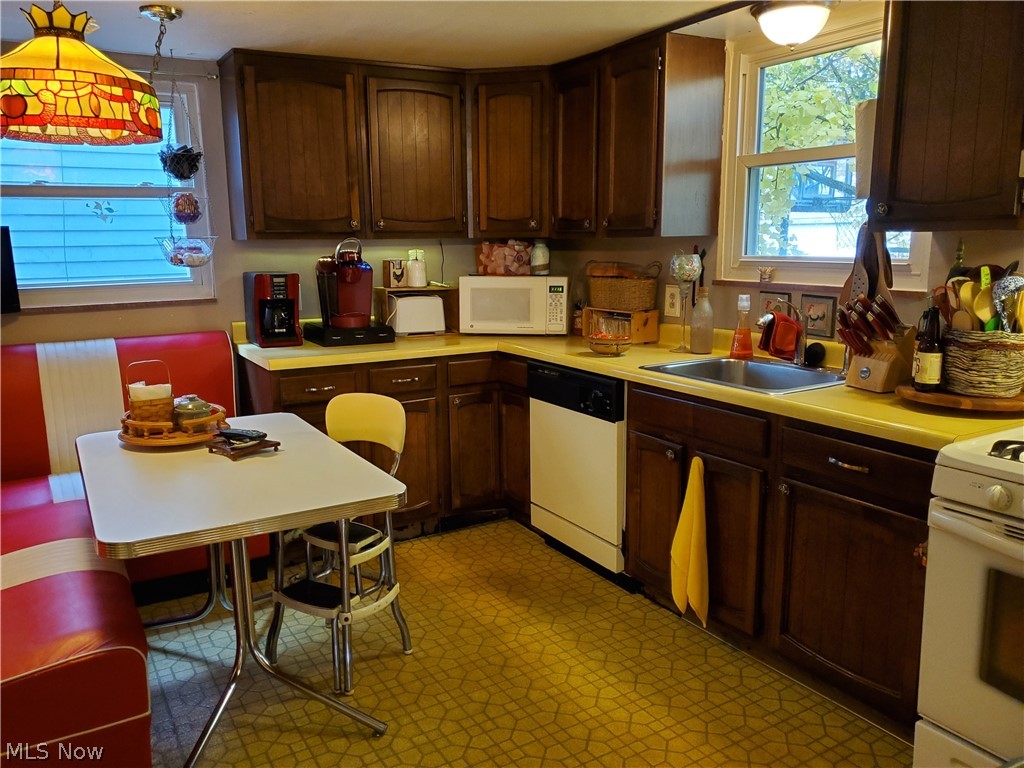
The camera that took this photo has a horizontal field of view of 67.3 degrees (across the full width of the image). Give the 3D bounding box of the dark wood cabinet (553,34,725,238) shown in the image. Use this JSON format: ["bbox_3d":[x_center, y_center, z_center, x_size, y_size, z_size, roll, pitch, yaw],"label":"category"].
[{"bbox_3d":[0.504,-1.023,3.338,0.324,0.761,0.767,-7,12,-31],"label":"dark wood cabinet"}]

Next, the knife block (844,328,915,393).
[{"bbox_3d":[1.137,-0.085,2.352,0.185,0.187,0.125,-7,12,-31],"label":"knife block"}]

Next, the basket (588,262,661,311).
[{"bbox_3d":[0.515,-0.450,3.539,0.178,0.208,0.324,-7,12,-31],"label":"basket"}]

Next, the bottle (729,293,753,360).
[{"bbox_3d":[0.883,-0.214,2.936,0.080,0.232,0.080,-7,12,-31],"label":"bottle"}]

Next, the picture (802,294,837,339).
[{"bbox_3d":[1.111,-0.245,2.788,0.020,0.145,0.137,-7,12,-31],"label":"picture"}]

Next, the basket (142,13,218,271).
[{"bbox_3d":[-1.370,-0.921,3.161,0.260,0.890,0.260,-7,12,-29],"label":"basket"}]

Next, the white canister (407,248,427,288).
[{"bbox_3d":[-0.472,-0.576,3.805,0.098,0.188,0.098,0,10,0],"label":"white canister"}]

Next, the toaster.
[{"bbox_3d":[-0.475,-0.343,3.845,0.250,0.185,0.160,-4,11,-17],"label":"toaster"}]

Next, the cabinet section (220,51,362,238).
[{"bbox_3d":[-0.967,-1.026,3.418,0.528,0.760,0.320,-7,13,-31],"label":"cabinet section"}]

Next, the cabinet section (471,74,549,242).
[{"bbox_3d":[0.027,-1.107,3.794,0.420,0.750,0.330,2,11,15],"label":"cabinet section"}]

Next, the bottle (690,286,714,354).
[{"bbox_3d":[0.758,-0.250,3.076,0.085,0.255,0.085,-1,11,0],"label":"bottle"}]

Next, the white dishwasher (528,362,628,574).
[{"bbox_3d":[0.494,0.302,3.307,0.600,0.795,0.600,-7,12,-31],"label":"white dishwasher"}]

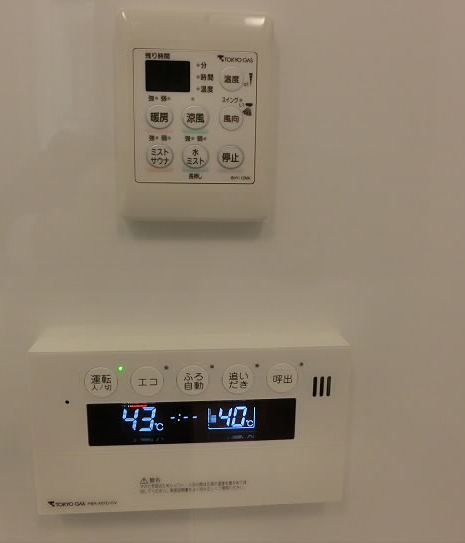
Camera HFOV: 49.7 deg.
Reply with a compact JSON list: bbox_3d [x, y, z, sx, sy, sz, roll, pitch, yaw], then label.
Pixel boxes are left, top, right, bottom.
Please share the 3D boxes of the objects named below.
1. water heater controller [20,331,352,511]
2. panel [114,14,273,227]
[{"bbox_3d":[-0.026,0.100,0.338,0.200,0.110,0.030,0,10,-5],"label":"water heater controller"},{"bbox_3d":[-0.023,-0.092,0.308,0.095,0.119,0.020,0,10,-5],"label":"panel"}]

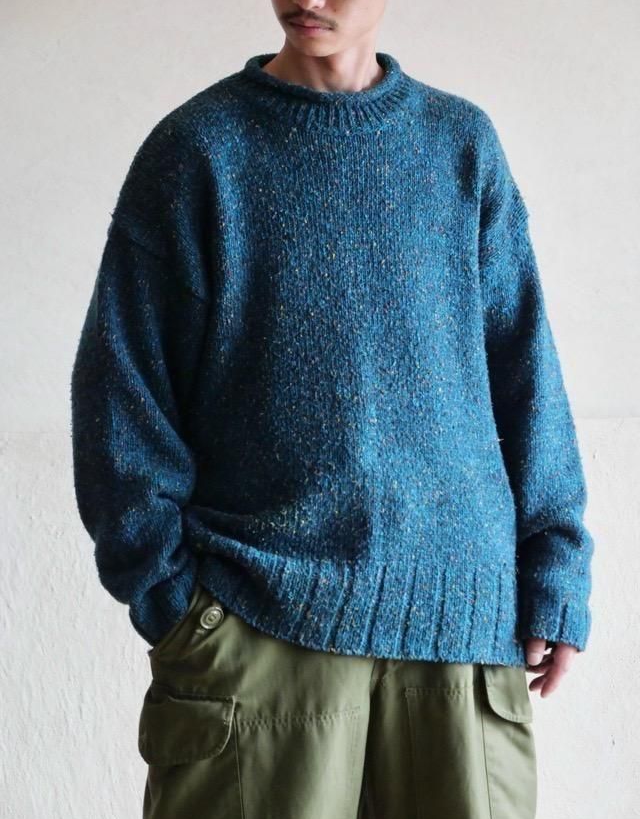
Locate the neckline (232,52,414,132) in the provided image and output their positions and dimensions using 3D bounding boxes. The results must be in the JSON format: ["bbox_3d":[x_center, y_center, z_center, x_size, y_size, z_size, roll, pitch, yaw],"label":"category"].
[{"bbox_3d":[0.005,-0.355,2.870,0.205,0.088,0.185,-1,6,-8],"label":"neckline"}]

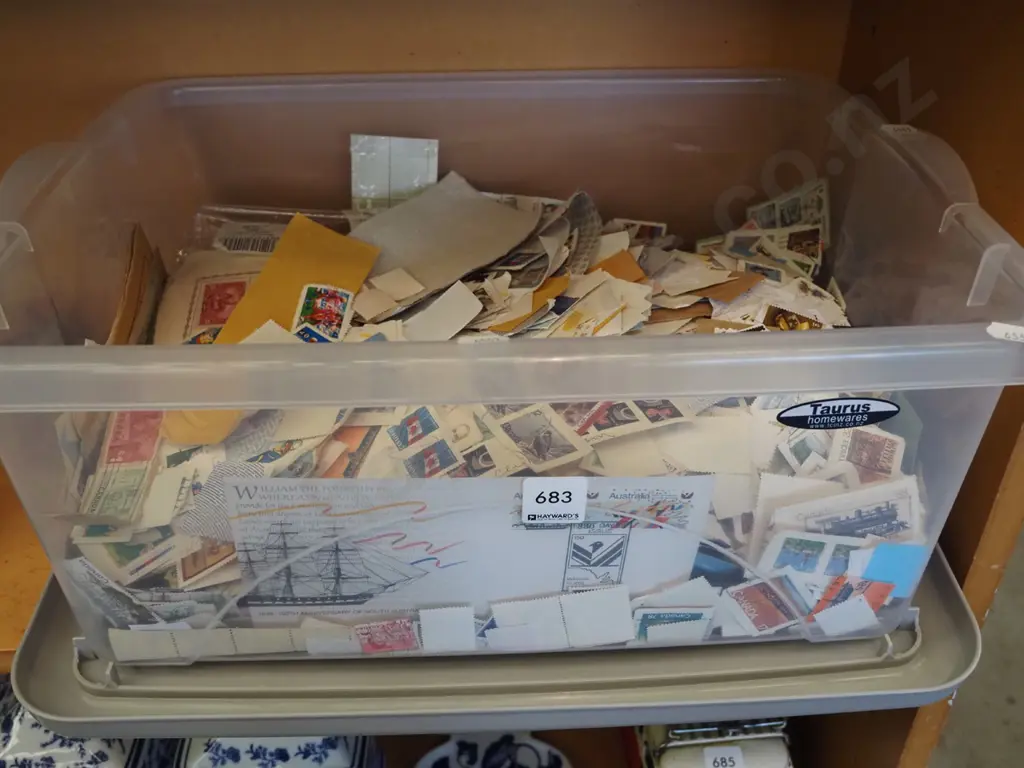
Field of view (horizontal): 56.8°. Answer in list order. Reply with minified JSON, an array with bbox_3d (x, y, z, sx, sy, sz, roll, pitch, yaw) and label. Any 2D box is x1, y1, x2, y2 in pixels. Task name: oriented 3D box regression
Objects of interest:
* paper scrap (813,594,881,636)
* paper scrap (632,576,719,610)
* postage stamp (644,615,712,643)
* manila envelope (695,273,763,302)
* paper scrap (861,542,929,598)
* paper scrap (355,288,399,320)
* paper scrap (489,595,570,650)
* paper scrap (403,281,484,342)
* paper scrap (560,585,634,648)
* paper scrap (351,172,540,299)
[{"bbox_3d":[0.155,0.109,0.438,0.025,0.024,0.002,-27,35,17],"label":"paper scrap"},{"bbox_3d":[0.074,0.098,0.425,0.034,0.021,0.002,-23,36,14],"label":"paper scrap"},{"bbox_3d":[0.076,0.114,0.435,0.029,0.017,0.002,-9,38,4],"label":"postage stamp"},{"bbox_3d":[0.113,-0.052,0.491,0.019,0.003,0.035,27,44,32],"label":"manila envelope"},{"bbox_3d":[0.171,0.083,0.423,0.028,0.034,0.002,4,38,-7],"label":"paper scrap"},{"bbox_3d":[-0.062,-0.036,0.429,0.016,0.003,0.013,-39,65,-24],"label":"paper scrap"},{"bbox_3d":[0.008,0.110,0.428,0.030,0.037,0.002,-9,38,3],"label":"paper scrap"},{"bbox_3d":[-0.030,-0.030,0.420,0.017,0.004,0.034,36,76,9],"label":"paper scrap"},{"bbox_3d":[0.039,0.106,0.427,0.030,0.037,0.002,-9,38,4],"label":"paper scrap"},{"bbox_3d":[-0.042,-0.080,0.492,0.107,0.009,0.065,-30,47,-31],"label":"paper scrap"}]

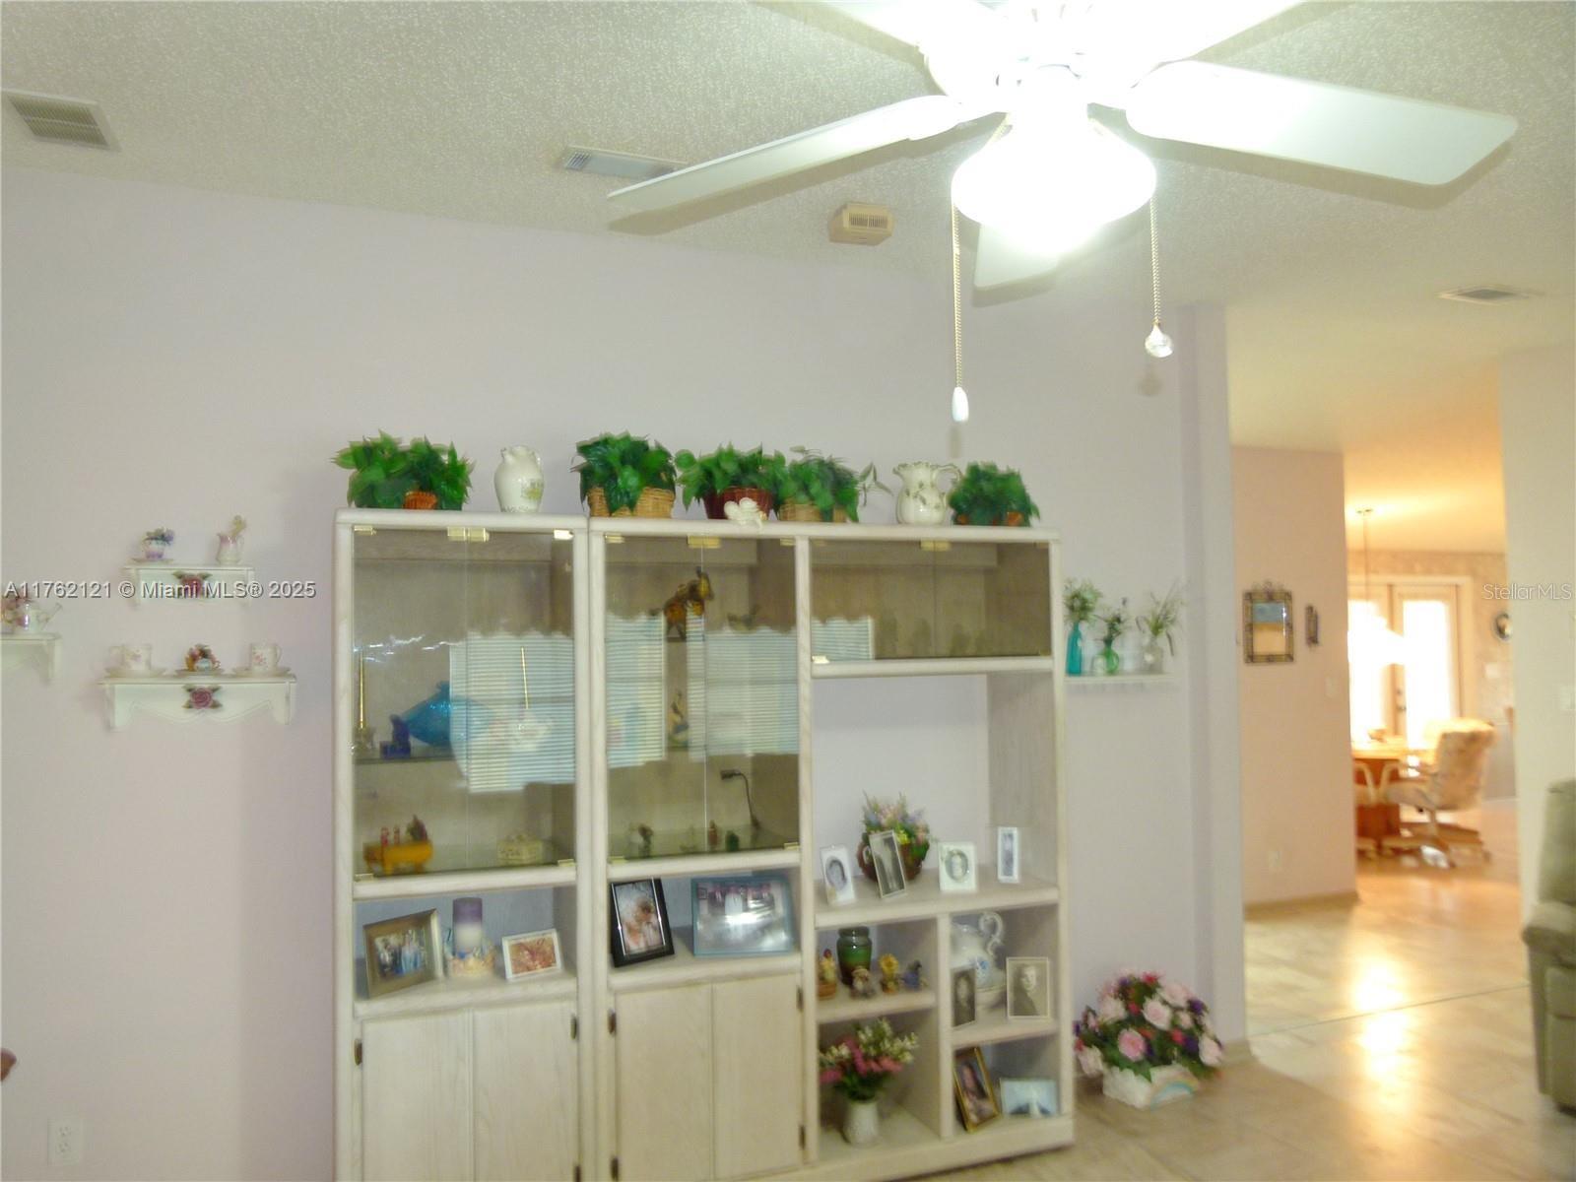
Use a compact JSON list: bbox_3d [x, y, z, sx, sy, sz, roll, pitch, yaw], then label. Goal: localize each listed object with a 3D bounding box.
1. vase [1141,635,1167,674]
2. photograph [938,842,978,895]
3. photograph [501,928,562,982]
[{"bbox_3d":[1.317,0.230,4.091,0.085,0.137,0.085,0,-3,-22],"label":"vase"},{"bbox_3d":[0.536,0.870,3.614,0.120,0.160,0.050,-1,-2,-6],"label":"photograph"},{"bbox_3d":[-0.662,0.937,2.923,0.138,0.106,0.030,1,-22,-33],"label":"photograph"}]

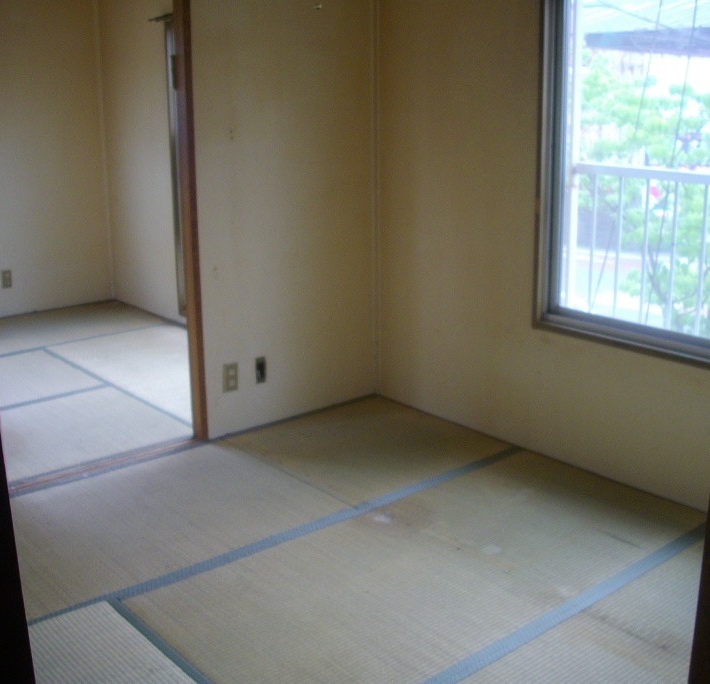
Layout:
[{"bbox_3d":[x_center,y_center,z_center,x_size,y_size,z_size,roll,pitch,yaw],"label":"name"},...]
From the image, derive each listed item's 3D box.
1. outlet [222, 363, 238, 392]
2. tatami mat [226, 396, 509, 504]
[{"bbox_3d":[-0.509,0.148,4.007,0.070,0.120,0.012,-14,21,-39],"label":"outlet"},{"bbox_3d":[0.056,0.444,4.004,0.855,0.050,0.870,-14,21,-39],"label":"tatami mat"}]

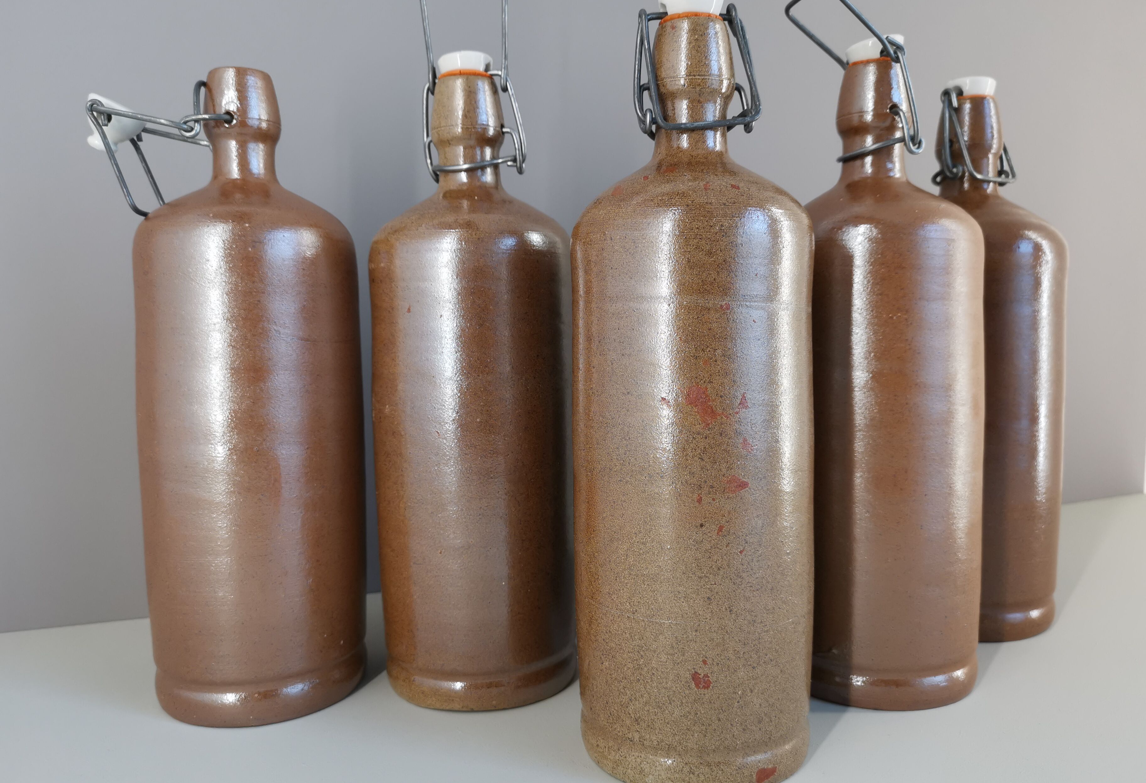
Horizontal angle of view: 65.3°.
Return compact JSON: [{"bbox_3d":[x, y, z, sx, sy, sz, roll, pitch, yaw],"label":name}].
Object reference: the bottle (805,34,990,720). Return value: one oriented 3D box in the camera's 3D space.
[{"bbox_3d":[0.134,-0.012,0.401,0.092,0.282,0.092,-1,4,0],"label":"bottle"}]

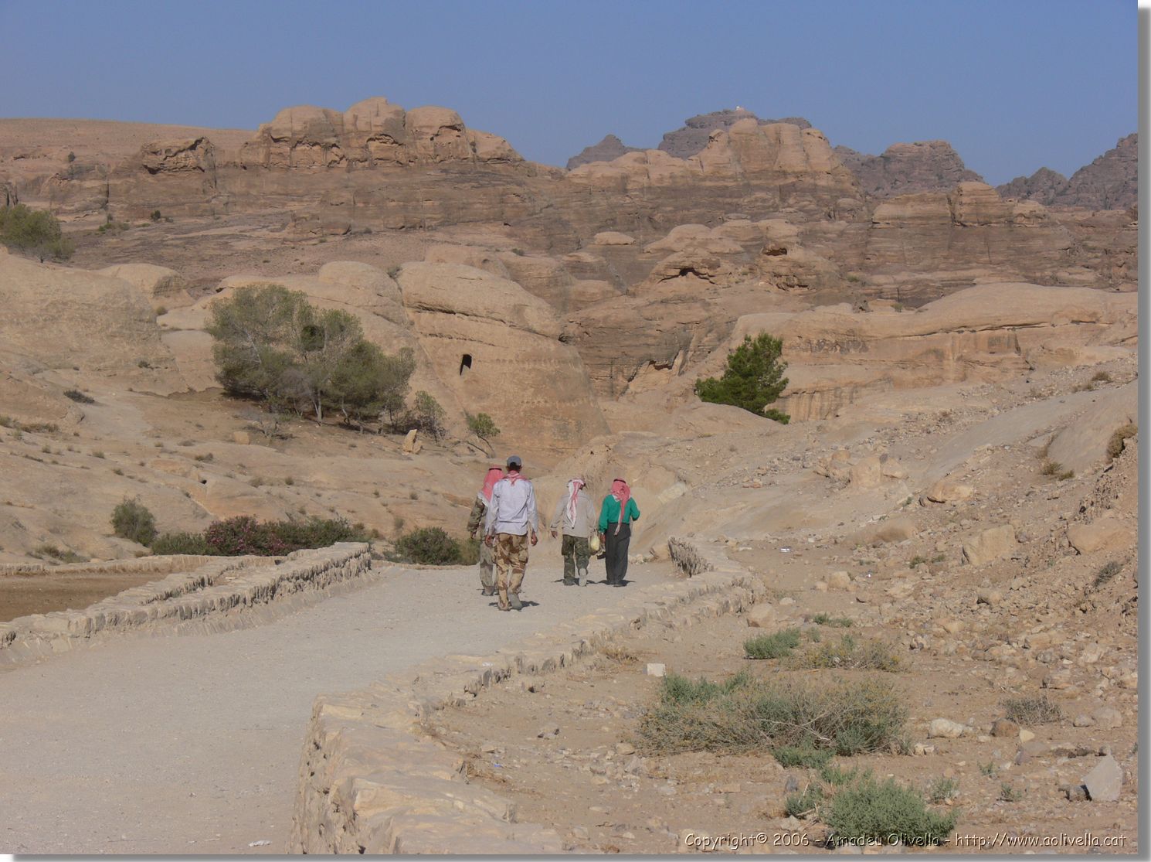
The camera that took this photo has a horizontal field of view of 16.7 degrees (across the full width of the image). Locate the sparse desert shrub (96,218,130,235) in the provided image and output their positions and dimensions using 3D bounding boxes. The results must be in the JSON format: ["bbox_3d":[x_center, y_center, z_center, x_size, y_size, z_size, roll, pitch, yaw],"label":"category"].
[{"bbox_3d":[-38.866,-17.160,330.000,2.889,1.445,2.022,0,0,0],"label":"sparse desert shrub"}]

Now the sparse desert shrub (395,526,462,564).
[{"bbox_3d":[-3.438,2.709,92.000,1.568,0.975,1.333,0,0,0],"label":"sparse desert shrub"}]

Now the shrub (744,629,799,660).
[{"bbox_3d":[1.392,1.504,27.800,0.404,0.207,0.323,0,0,0],"label":"shrub"}]

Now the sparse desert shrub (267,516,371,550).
[{"bbox_3d":[-6.340,2.610,97.000,2.570,1.028,1.542,0,0,0],"label":"sparse desert shrub"}]

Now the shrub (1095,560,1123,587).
[{"bbox_3d":[5.164,1.377,38.000,0.263,0.228,0.223,0,0,0],"label":"shrub"}]

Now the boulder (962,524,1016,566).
[{"bbox_3d":[5.052,1.391,48.000,0.664,0.483,0.564,0,0,0],"label":"boulder"}]

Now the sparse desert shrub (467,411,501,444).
[{"bbox_3d":[-3.632,-0.061,155.000,1.321,1.464,1.189,0,0,0],"label":"sparse desert shrub"}]

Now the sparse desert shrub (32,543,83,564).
[{"bbox_3d":[-15.819,3.741,120.000,1.659,0.604,1.161,0,0,0],"label":"sparse desert shrub"}]

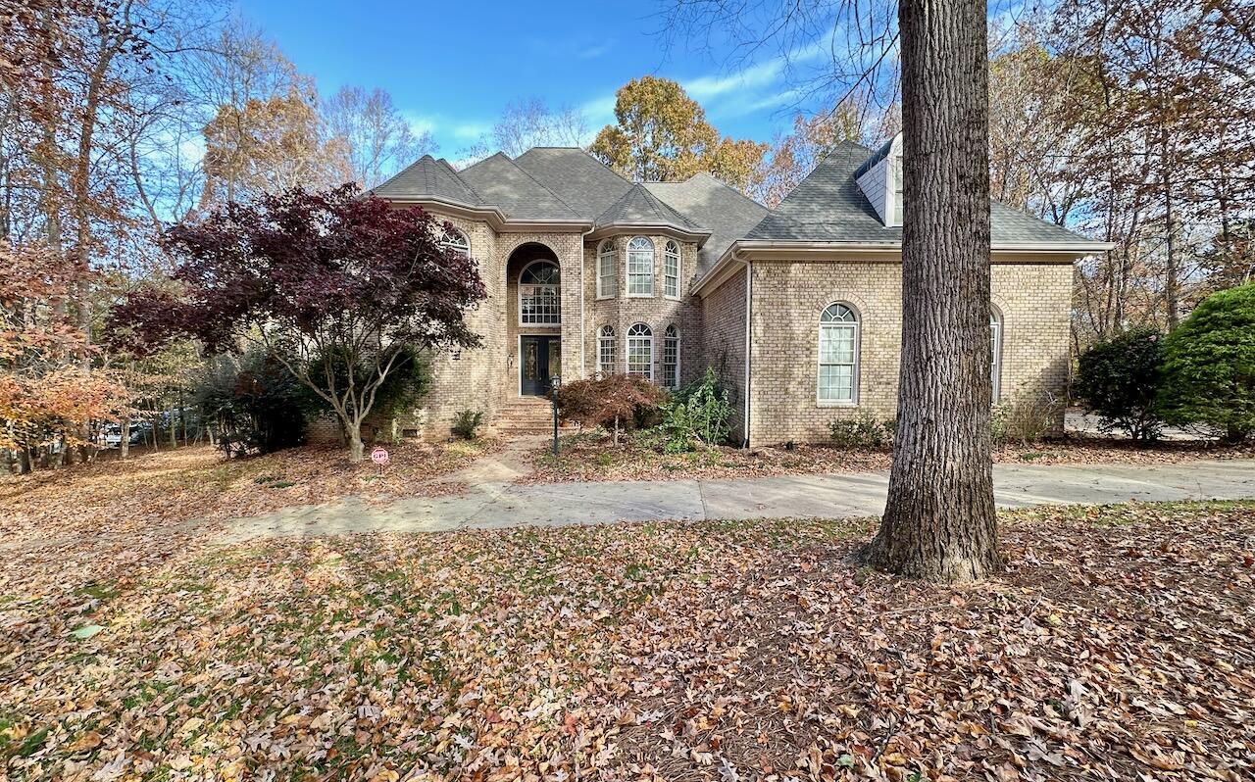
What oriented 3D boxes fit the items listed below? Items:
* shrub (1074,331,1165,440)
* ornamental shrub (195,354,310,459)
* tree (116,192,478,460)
[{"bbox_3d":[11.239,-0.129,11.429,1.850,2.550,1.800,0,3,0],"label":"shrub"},{"bbox_3d":[-10.159,0.350,13.720,2.700,2.850,2.500,0,3,0],"label":"ornamental shrub"},{"bbox_3d":[-6.876,-1.479,11.526,7.200,6.200,6.400,0,3,0],"label":"tree"}]

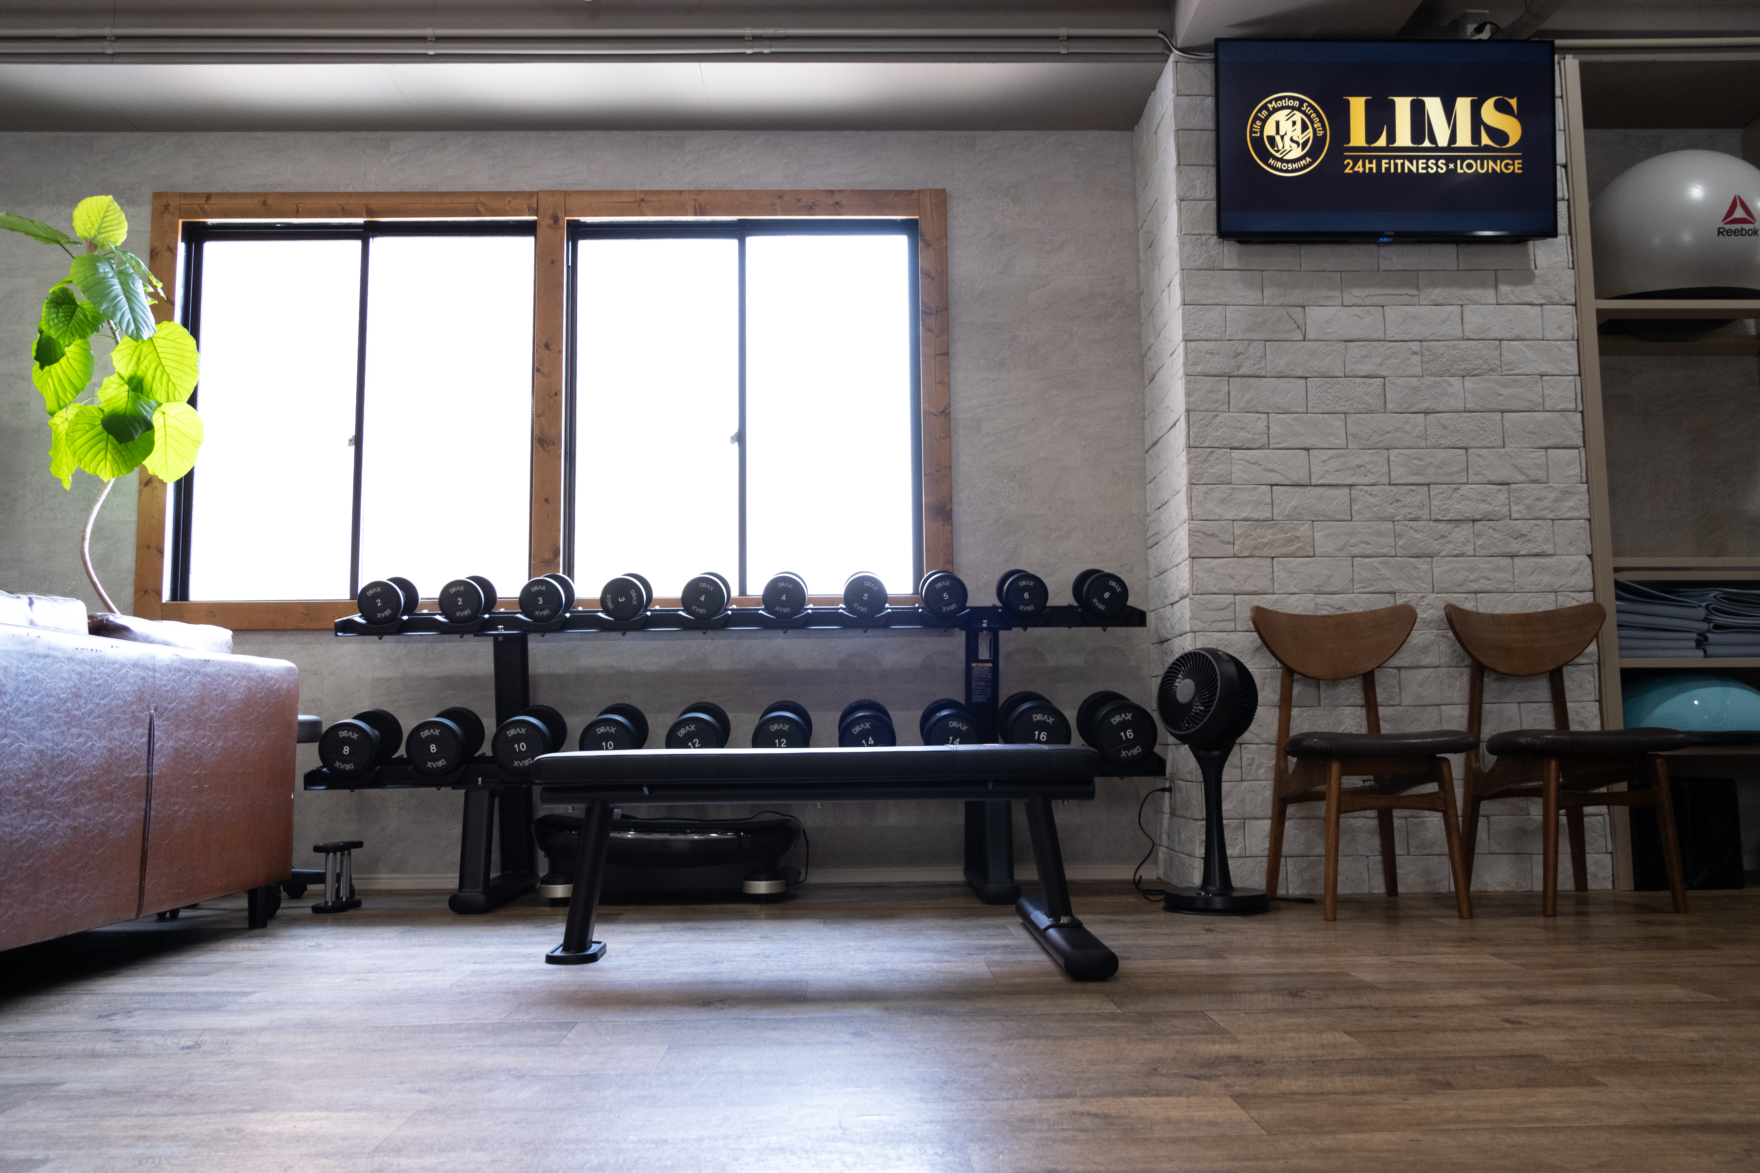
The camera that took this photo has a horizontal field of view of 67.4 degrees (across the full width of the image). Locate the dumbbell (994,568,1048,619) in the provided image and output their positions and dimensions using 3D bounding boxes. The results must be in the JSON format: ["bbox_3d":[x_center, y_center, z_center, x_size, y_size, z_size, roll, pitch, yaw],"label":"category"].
[{"bbox_3d":[0.421,0.019,3.911,0.130,0.130,0.188,0,4,-1],"label":"dumbbell"}]

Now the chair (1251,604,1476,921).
[{"bbox_3d":[1.185,0.409,3.279,0.465,0.760,0.495,-1,-6,-1],"label":"chair"}]

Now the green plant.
[{"bbox_3d":[-2.175,-0.182,3.615,0.601,1.848,0.560,-1,-6,-1],"label":"green plant"}]

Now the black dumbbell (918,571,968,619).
[{"bbox_3d":[0.178,0.019,3.650,0.120,0.120,0.175,-1,4,-1],"label":"black dumbbell"}]

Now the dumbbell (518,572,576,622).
[{"bbox_3d":[-0.969,0.035,3.860,0.130,0.130,0.157,0,4,-1],"label":"dumbbell"}]

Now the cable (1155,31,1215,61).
[{"bbox_3d":[0.857,-1.523,3.713,0.160,0.080,0.040,-1,-6,-1],"label":"cable"}]

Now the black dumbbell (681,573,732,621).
[{"bbox_3d":[-0.506,0.029,3.877,0.130,0.130,0.168,0,4,-1],"label":"black dumbbell"}]

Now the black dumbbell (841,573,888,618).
[{"bbox_3d":[-0.042,0.024,3.894,0.130,0.130,0.178,0,4,-1],"label":"black dumbbell"}]

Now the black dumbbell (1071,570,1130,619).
[{"bbox_3d":[0.653,0.016,3.917,0.130,0.130,0.188,0,4,-1],"label":"black dumbbell"}]

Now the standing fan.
[{"bbox_3d":[0.813,0.475,3.291,0.272,0.640,0.272,4,-8,-38],"label":"standing fan"}]

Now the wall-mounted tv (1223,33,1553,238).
[{"bbox_3d":[1.430,-1.262,3.763,0.967,0.561,0.080,0,-1,-1],"label":"wall-mounted tv"}]

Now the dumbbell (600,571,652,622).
[{"bbox_3d":[-0.693,0.029,3.632,0.120,0.120,0.175,-1,4,-1],"label":"dumbbell"}]

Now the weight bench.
[{"bbox_3d":[-0.122,0.534,2.691,1.155,0.413,0.700,-1,-6,-1],"label":"weight bench"}]

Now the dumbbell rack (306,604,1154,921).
[{"bbox_3d":[-0.360,0.441,3.607,2.155,0.805,0.600,-1,-6,-1],"label":"dumbbell rack"}]

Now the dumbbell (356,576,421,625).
[{"bbox_3d":[-1.426,0.040,3.844,0.130,0.130,0.147,0,4,-1],"label":"dumbbell"}]

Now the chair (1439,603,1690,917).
[{"bbox_3d":[1.702,0.406,3.307,0.465,0.760,0.495,-1,-6,-1],"label":"chair"}]

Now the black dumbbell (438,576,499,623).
[{"bbox_3d":[-1.198,0.037,3.850,0.130,0.130,0.147,0,4,-1],"label":"black dumbbell"}]

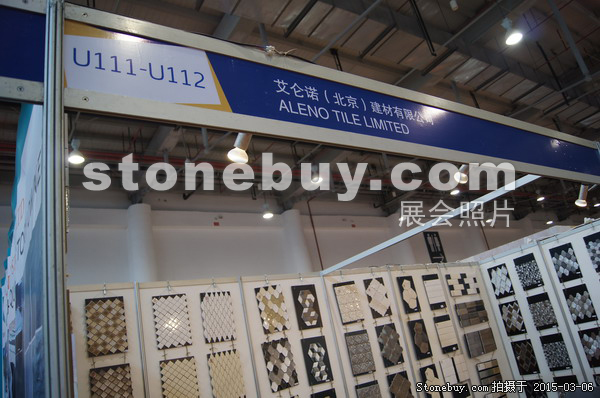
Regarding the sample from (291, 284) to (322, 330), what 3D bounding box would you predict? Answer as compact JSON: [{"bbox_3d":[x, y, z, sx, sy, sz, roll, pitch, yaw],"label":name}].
[{"bbox_3d":[0.077,1.142,4.743,0.302,0.453,0.020,3,-23,-36],"label":"sample"}]

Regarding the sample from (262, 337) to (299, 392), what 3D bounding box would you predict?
[{"bbox_3d":[-0.195,1.578,4.290,0.301,0.435,0.020,-2,-20,-37],"label":"sample"}]

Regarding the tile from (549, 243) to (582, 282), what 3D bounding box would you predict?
[{"bbox_3d":[3.371,0.809,5.695,0.020,0.436,0.292,3,-23,-34],"label":"tile"}]

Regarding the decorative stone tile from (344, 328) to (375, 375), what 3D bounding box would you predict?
[{"bbox_3d":[0.648,1.653,4.830,0.308,0.439,0.022,3,-25,-35],"label":"decorative stone tile"}]

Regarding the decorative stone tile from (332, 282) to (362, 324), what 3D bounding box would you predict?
[{"bbox_3d":[0.538,1.157,5.038,0.307,0.440,0.020,0,-21,-37],"label":"decorative stone tile"}]

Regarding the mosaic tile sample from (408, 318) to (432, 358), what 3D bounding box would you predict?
[{"bbox_3d":[1.444,1.685,5.391,0.283,0.441,0.022,3,-25,-35],"label":"mosaic tile sample"}]

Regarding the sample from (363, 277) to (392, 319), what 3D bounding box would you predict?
[{"bbox_3d":[0.927,1.183,5.359,0.310,0.453,0.020,3,-23,-36],"label":"sample"}]

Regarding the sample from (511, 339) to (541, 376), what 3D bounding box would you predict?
[{"bbox_3d":[3.139,2.204,6.243,0.020,0.440,0.290,2,-23,-34],"label":"sample"}]

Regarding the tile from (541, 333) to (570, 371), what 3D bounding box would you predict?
[{"bbox_3d":[3.256,1.949,5.704,0.022,0.435,0.291,3,-25,-35],"label":"tile"}]

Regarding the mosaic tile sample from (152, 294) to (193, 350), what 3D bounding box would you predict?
[{"bbox_3d":[-1.105,1.062,3.899,0.300,0.449,0.020,3,-23,-36],"label":"mosaic tile sample"}]

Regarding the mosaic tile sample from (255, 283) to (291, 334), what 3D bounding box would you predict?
[{"bbox_3d":[-0.273,1.093,4.450,0.295,0.448,0.022,3,-25,-35],"label":"mosaic tile sample"}]

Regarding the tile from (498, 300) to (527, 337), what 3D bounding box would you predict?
[{"bbox_3d":[2.936,1.649,6.185,0.022,0.436,0.288,3,-25,-35],"label":"tile"}]

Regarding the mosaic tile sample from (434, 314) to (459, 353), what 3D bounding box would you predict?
[{"bbox_3d":[1.843,1.706,5.671,0.302,0.438,0.022,3,-25,-35],"label":"mosaic tile sample"}]

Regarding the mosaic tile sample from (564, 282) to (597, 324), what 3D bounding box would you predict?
[{"bbox_3d":[3.456,1.293,5.537,0.020,0.433,0.292,3,-23,-34],"label":"mosaic tile sample"}]

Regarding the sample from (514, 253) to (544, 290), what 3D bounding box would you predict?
[{"bbox_3d":[3.099,0.985,6.087,0.020,0.437,0.297,3,-23,-34],"label":"sample"}]

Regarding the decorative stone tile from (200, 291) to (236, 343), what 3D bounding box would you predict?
[{"bbox_3d":[-0.756,1.090,4.146,0.302,0.450,0.020,3,-23,-36],"label":"decorative stone tile"}]

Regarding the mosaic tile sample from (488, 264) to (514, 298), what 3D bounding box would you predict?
[{"bbox_3d":[2.950,1.209,6.571,0.020,0.440,0.292,2,-23,-34],"label":"mosaic tile sample"}]

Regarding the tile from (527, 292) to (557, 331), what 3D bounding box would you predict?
[{"bbox_3d":[3.193,1.475,5.914,0.020,0.433,0.296,3,-23,-34],"label":"tile"}]

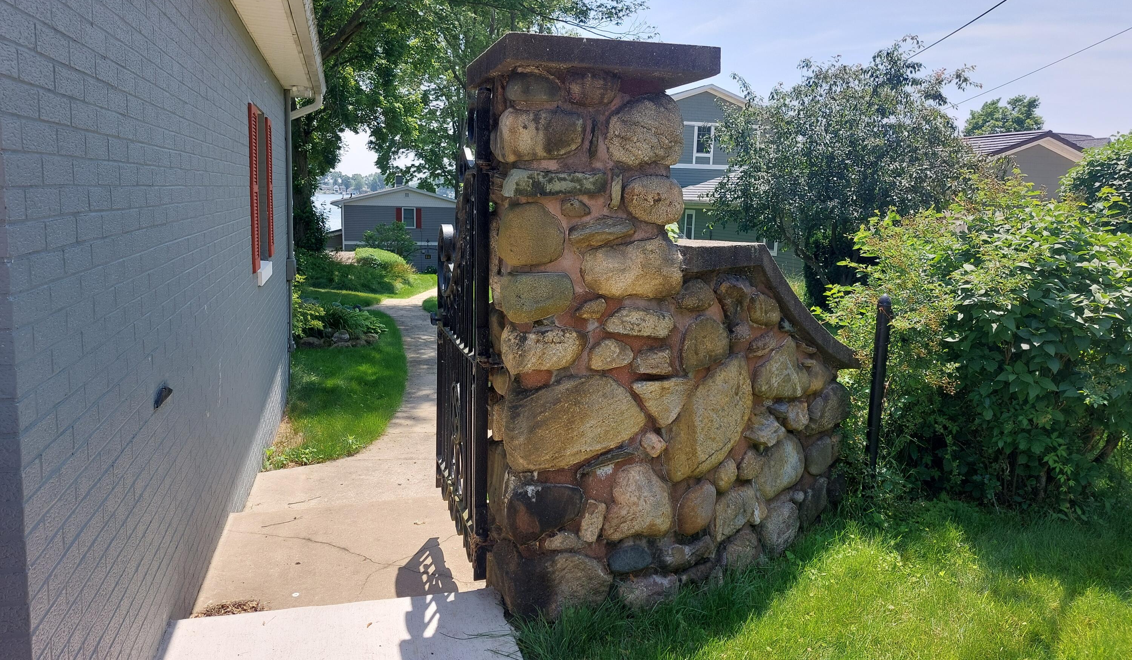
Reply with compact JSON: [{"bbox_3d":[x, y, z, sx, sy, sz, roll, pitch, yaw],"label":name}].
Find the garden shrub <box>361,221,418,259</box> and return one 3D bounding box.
[{"bbox_3d":[-8.068,-3.979,35.890,2.677,1.935,2.515,-1,10,-13],"label":"garden shrub"}]

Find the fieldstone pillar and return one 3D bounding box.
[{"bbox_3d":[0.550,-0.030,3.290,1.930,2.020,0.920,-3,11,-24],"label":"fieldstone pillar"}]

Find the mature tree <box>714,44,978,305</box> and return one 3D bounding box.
[{"bbox_3d":[4.828,-2.519,13.244,4.792,4.563,4.563,5,11,19],"label":"mature tree"}]

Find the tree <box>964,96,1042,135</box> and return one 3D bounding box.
[{"bbox_3d":[29.435,-11.067,53.776,6.400,9.800,6.400,7,11,27],"label":"tree"}]

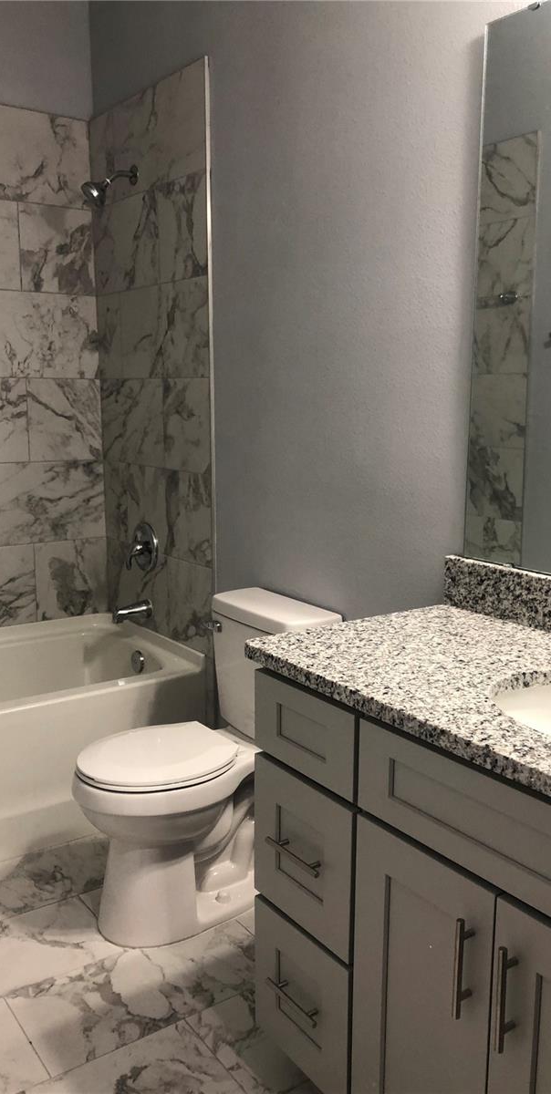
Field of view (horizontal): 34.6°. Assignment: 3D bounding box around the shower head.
[{"bbox_3d":[-0.564,-1.221,2.978,0.198,0.150,0.082,-7,12,-35],"label":"shower head"}]

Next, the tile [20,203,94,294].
[{"bbox_3d":[-0.796,-1.085,3.242,0.286,0.305,0.012,-7,12,-34],"label":"tile"}]

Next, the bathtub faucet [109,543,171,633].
[{"bbox_3d":[-0.509,0.130,3.178,0.140,0.290,0.150,-7,12,-36],"label":"bathtub faucet"}]

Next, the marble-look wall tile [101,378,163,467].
[{"bbox_3d":[-0.528,-0.461,3.237,0.010,0.304,0.508,-7,12,-35],"label":"marble-look wall tile"}]

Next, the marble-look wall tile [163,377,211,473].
[{"bbox_3d":[-0.288,-0.403,2.912,0.012,0.305,0.298,-7,12,-36],"label":"marble-look wall tile"}]

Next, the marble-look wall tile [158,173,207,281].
[{"bbox_3d":[-0.292,-1.008,2.808,0.010,0.304,0.309,-7,12,-35],"label":"marble-look wall tile"}]

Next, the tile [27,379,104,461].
[{"bbox_3d":[-0.797,-0.481,3.348,0.284,0.305,0.012,-7,12,-34],"label":"tile"}]

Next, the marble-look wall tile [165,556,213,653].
[{"bbox_3d":[-0.287,0.197,3.014,0.012,0.295,0.300,-7,12,-36],"label":"marble-look wall tile"}]

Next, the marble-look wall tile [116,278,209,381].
[{"bbox_3d":[-0.376,-0.727,2.980,0.012,0.305,0.600,-7,12,-36],"label":"marble-look wall tile"}]

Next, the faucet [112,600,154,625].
[{"bbox_3d":[-0.529,0.238,3.224,0.140,0.070,0.060,-7,12,-36],"label":"faucet"}]

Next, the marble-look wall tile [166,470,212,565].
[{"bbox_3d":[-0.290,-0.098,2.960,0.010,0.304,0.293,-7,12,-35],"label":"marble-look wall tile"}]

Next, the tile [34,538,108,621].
[{"bbox_3d":[-0.803,0.121,3.469,0.283,0.304,0.010,-7,12,-35],"label":"tile"}]

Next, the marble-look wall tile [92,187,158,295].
[{"bbox_3d":[-0.526,-1.065,3.129,0.012,0.305,0.481,-7,12,-36],"label":"marble-look wall tile"}]

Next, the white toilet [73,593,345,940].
[{"bbox_3d":[-0.216,0.571,2.410,0.670,0.785,0.430,-7,12,-36],"label":"white toilet"}]

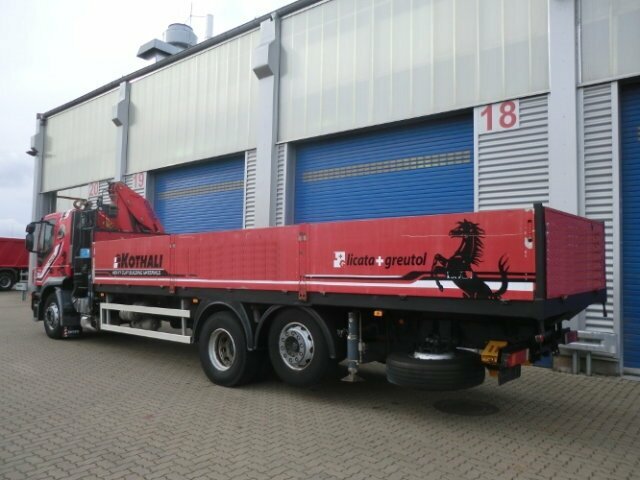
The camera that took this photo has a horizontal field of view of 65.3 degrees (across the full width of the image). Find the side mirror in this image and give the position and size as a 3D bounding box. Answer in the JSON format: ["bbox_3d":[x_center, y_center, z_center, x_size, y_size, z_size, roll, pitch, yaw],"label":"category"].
[{"bbox_3d":[-6.871,0.059,11.843,0.140,0.460,0.210,-3,-4,41],"label":"side mirror"}]

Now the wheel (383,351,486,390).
[{"bbox_3d":[1.258,1.350,5.441,1.010,0.280,1.010,0,-3,0],"label":"wheel"}]

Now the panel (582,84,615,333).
[{"bbox_3d":[4.386,-0.324,7.846,0.439,4.374,0.060,-2,-4,39],"label":"panel"}]

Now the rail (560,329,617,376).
[{"bbox_3d":[4.096,1.756,7.632,0.771,0.660,0.250,-2,-4,39],"label":"rail"}]

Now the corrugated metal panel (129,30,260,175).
[{"bbox_3d":[-3.993,-3.821,14.870,6.340,3.196,0.120,-2,-4,39],"label":"corrugated metal panel"}]

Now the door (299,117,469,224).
[{"bbox_3d":[1.152,-0.069,10.947,4.600,4.644,0.100,-2,-4,39],"label":"door"}]

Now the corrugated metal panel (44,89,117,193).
[{"bbox_3d":[-9.311,-3.630,19.233,6.340,3.196,0.120,-2,-4,39],"label":"corrugated metal panel"}]

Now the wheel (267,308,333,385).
[{"bbox_3d":[-0.189,1.300,6.249,1.017,1.017,0.300,-3,-4,41],"label":"wheel"}]

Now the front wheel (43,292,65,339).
[{"bbox_3d":[-5.951,1.756,11.367,1.017,1.017,0.300,-3,-4,41],"label":"front wheel"}]

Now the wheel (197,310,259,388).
[{"bbox_3d":[-1.273,1.543,7.213,1.017,1.017,0.330,-3,-4,41],"label":"wheel"}]

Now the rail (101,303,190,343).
[{"bbox_3d":[-3.080,1.396,8.630,3.007,0.515,0.060,-3,-4,41],"label":"rail"}]

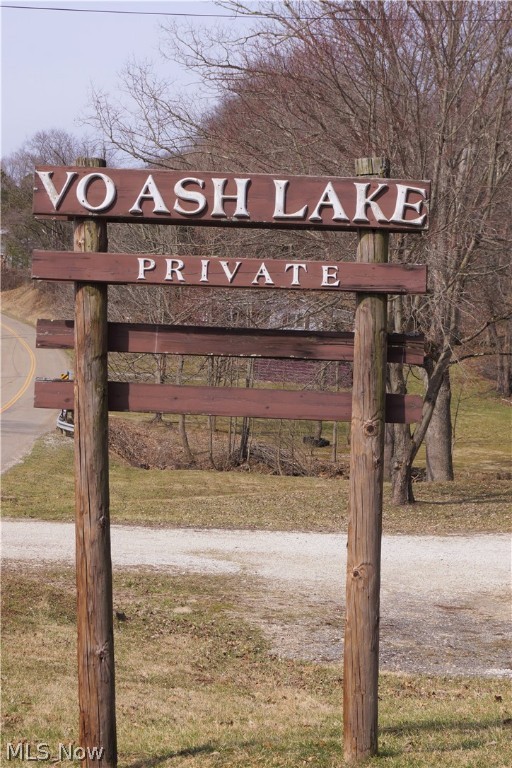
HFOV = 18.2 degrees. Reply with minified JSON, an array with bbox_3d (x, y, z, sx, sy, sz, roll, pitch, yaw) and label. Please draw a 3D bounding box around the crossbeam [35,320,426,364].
[{"bbox_3d":[-0.126,-0.212,8.045,1.945,0.143,0.040,2,1,-1],"label":"crossbeam"}]

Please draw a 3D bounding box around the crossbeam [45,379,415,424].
[{"bbox_3d":[-0.136,0.088,8.045,1.945,0.136,0.040,2,1,-1],"label":"crossbeam"}]

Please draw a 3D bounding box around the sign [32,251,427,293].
[{"bbox_3d":[-0.125,-0.546,7.850,1.932,0.135,0.040,2,1,-1],"label":"sign"}]

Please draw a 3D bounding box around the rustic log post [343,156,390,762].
[{"bbox_3d":[0.550,0.376,7.952,0.165,2.983,0.165,1,1,0],"label":"rustic log post"}]

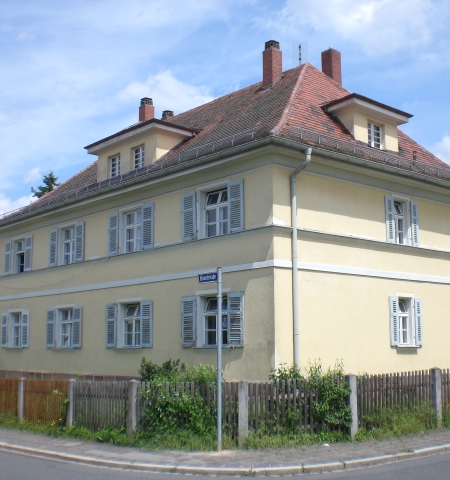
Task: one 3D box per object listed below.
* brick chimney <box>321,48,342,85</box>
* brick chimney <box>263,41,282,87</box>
[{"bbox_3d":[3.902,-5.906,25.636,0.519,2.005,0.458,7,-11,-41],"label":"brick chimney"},{"bbox_3d":[1.679,-6.096,24.526,0.519,1.830,0.427,7,-11,-41],"label":"brick chimney"}]

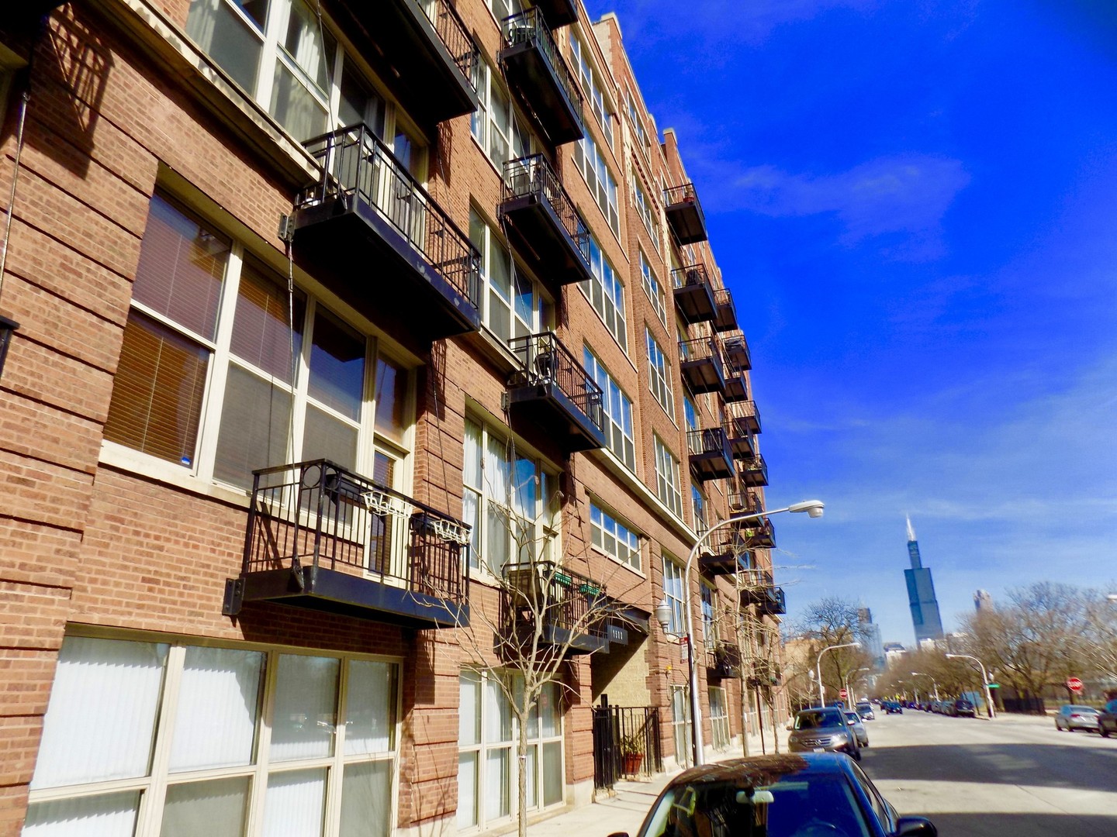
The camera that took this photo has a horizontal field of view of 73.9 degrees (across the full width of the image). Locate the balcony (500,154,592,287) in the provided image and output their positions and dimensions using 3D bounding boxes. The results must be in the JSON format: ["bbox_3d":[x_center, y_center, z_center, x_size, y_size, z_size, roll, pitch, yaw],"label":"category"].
[{"bbox_3d":[-0.167,-4.332,16.602,0.844,1.282,3.082,-9,-23,19],"label":"balcony"}]

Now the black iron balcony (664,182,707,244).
[{"bbox_3d":[6.234,-9.792,35.925,1.380,1.240,2.970,-10,-23,19],"label":"black iron balcony"}]

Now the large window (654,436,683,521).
[{"bbox_3d":[3.770,2.131,25.464,0.170,2.450,4.250,-10,-23,19],"label":"large window"}]

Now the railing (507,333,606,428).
[{"bbox_3d":[0.053,-0.512,15.282,0.899,1.097,3.328,-10,-23,19],"label":"railing"}]

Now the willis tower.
[{"bbox_3d":[1061.090,536.175,2155.704,68.600,527.000,68.600,-10,-23,19],"label":"willis tower"}]

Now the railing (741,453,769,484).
[{"bbox_3d":[12.372,3.302,46.994,1.380,1.240,2.970,-10,-23,19],"label":"railing"}]

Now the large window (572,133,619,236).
[{"bbox_3d":[1.222,-7.863,23.733,0.150,2.488,4.761,-9,-23,19],"label":"large window"}]

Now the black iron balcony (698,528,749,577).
[{"bbox_3d":[6.638,5.394,29.898,1.380,1.240,2.970,-10,-23,19],"label":"black iron balcony"}]

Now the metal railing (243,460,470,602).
[{"bbox_3d":[-2.062,1.461,8.398,0.877,1.070,3.082,-10,-23,19],"label":"metal railing"}]

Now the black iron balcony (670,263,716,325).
[{"bbox_3d":[6.449,-5.830,35.006,1.418,1.272,2.967,-9,-23,19],"label":"black iron balcony"}]

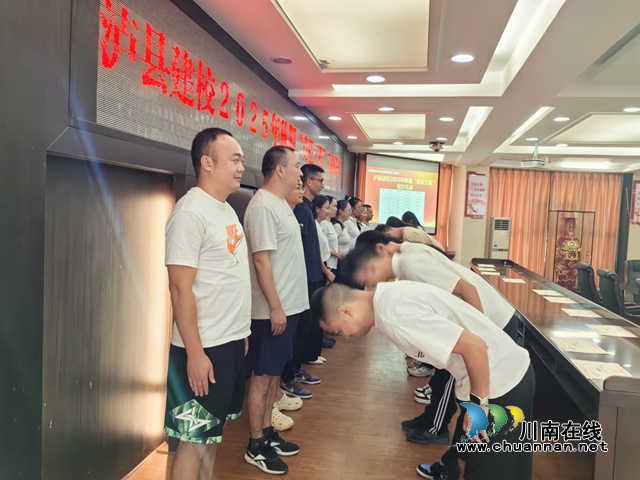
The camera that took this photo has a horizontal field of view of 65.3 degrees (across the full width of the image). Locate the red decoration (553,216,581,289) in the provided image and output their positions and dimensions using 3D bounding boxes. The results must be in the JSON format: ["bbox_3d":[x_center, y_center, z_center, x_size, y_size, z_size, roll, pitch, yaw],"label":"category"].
[{"bbox_3d":[4.675,0.252,9.374,0.470,1.348,0.470,3,3,11],"label":"red decoration"}]

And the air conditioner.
[{"bbox_3d":[3.500,0.293,9.822,0.420,1.460,0.310,4,3,20],"label":"air conditioner"}]

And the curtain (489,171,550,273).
[{"bbox_3d":[3.989,-0.217,10.259,1.218,2.412,0.150,3,3,11],"label":"curtain"}]

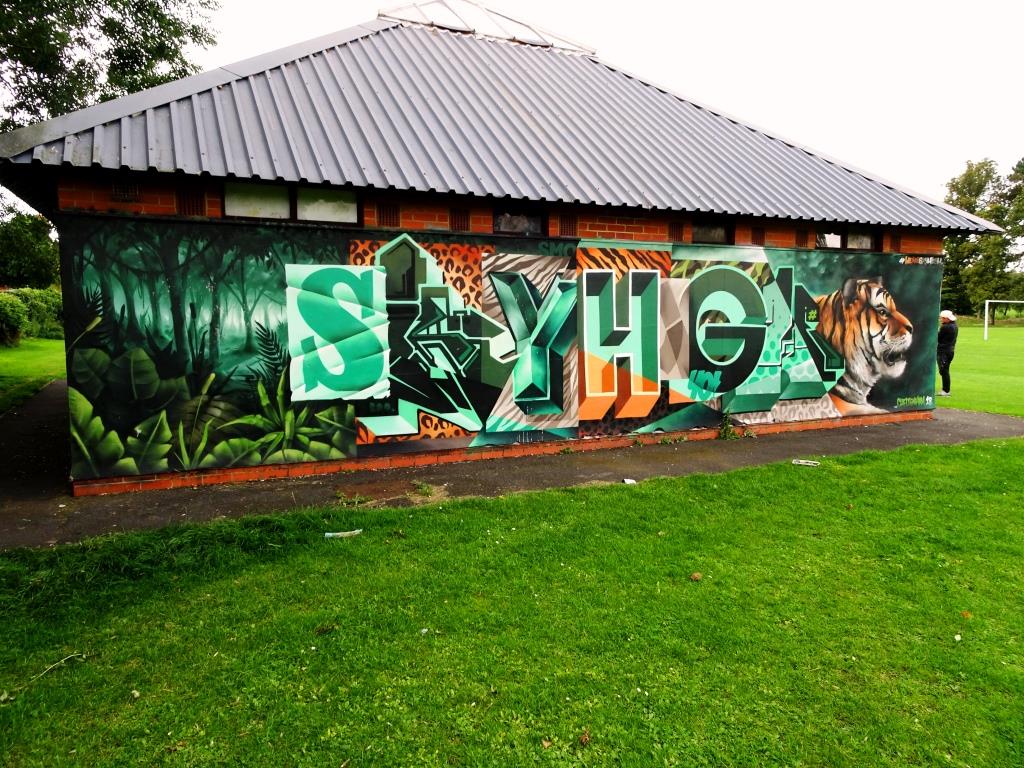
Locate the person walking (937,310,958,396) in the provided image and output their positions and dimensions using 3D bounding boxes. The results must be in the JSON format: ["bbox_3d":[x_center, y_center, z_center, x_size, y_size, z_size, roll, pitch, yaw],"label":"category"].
[{"bbox_3d":[8.199,-0.579,13.457,0.420,1.620,0.480,1,5,20],"label":"person walking"}]

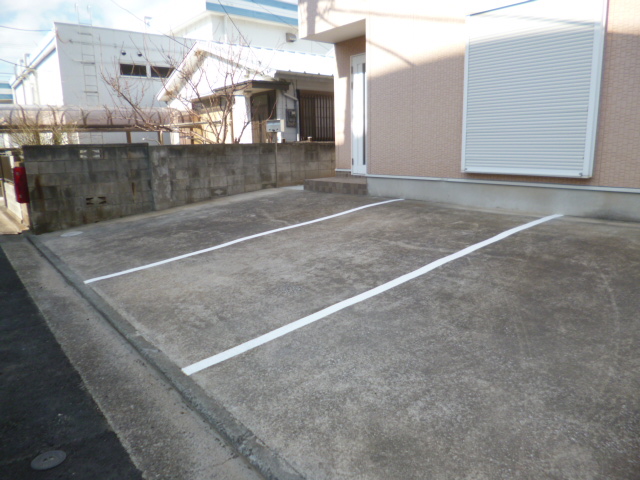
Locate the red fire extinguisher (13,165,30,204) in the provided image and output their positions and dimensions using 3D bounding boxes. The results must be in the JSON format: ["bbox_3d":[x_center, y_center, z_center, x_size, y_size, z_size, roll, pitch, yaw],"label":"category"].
[{"bbox_3d":[-4.570,-0.835,6.800,0.150,0.540,0.250,-10,14,-37],"label":"red fire extinguisher"}]

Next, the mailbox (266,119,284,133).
[{"bbox_3d":[-0.946,-2.430,9.450,0.370,0.265,0.140,7,14,33],"label":"mailbox"}]

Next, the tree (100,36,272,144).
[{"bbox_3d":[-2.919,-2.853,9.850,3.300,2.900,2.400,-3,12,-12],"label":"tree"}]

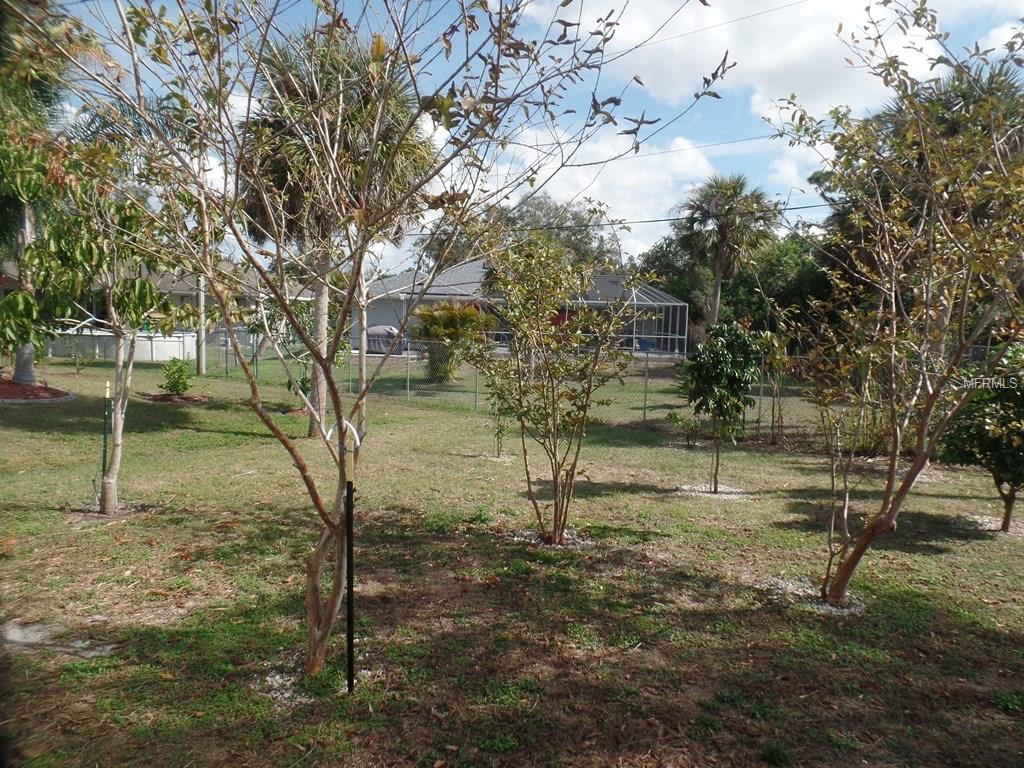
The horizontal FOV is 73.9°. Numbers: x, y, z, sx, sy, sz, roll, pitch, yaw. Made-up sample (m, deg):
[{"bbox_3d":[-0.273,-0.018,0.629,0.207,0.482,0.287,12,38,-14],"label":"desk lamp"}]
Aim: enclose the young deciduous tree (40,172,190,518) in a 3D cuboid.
[{"bbox_3d":[-3.322,-0.325,5.660,1.232,2.868,1.170,1,5,0],"label":"young deciduous tree"}]

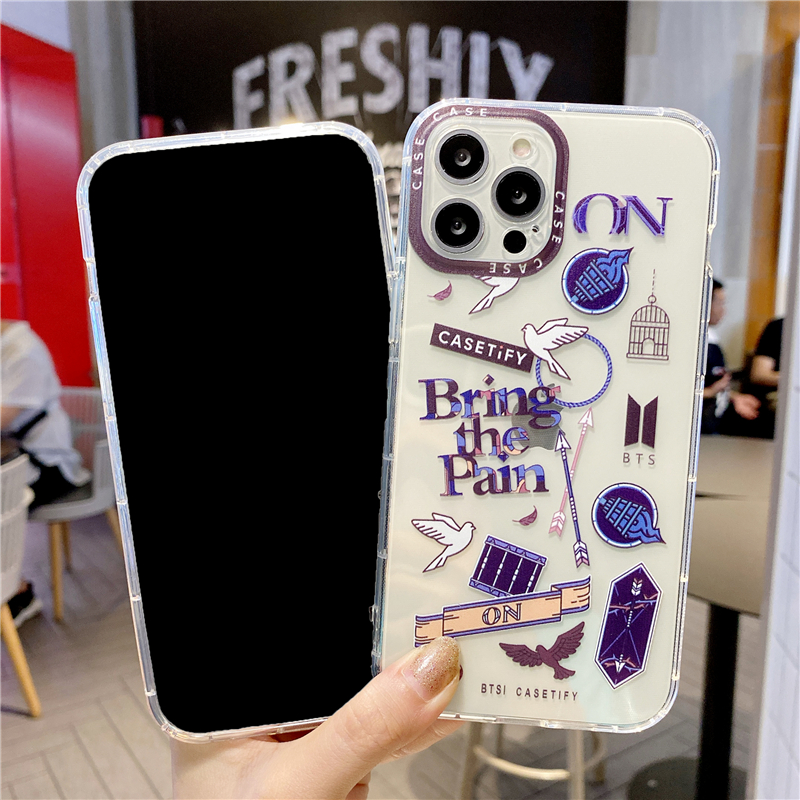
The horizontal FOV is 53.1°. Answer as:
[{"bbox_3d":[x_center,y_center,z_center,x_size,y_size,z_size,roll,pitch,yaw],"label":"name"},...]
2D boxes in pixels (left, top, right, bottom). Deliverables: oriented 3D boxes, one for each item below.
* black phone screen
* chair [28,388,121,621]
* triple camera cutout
[{"bbox_3d":[-0.037,0.010,0.221,0.077,0.160,0.009,-7,2,-4],"label":"black phone screen"},{"bbox_3d":[-1.335,0.375,3.180,0.550,0.790,0.550,5,10,28],"label":"chair"},{"bbox_3d":[0.023,-0.055,0.208,0.035,0.038,0.005,4,2,5],"label":"triple camera cutout"}]

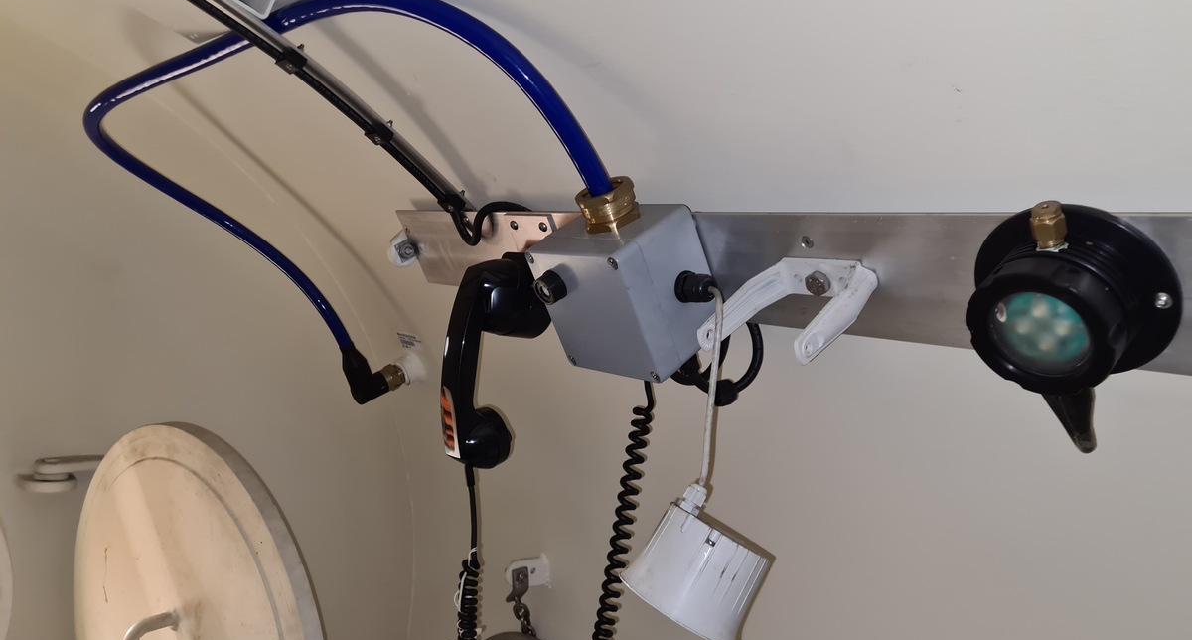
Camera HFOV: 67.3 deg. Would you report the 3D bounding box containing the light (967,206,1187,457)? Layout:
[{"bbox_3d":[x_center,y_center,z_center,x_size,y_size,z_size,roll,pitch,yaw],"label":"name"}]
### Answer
[{"bbox_3d":[0.272,0.009,0.531,0.060,0.172,0.115,-37,28,-32],"label":"light"}]

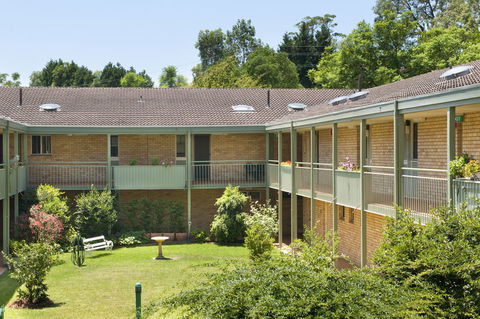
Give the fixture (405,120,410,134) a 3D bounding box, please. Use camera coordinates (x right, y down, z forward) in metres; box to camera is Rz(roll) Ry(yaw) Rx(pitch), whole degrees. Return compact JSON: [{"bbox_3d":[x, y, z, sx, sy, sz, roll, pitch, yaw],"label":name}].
[{"bbox_3d":[4.613,-0.874,22.700,0.150,0.410,0.140,0,0,-7],"label":"fixture"}]

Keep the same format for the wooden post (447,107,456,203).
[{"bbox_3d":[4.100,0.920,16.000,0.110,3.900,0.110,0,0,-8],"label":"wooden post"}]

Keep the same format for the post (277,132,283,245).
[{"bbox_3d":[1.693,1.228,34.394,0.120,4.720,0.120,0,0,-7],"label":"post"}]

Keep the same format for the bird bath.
[{"bbox_3d":[-2.812,3.129,29.100,0.610,0.740,0.610,0,0,-7],"label":"bird bath"}]

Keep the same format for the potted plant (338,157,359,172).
[{"bbox_3d":[2.996,0.138,22.800,0.420,0.450,0.750,0,0,-7],"label":"potted plant"}]

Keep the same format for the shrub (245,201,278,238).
[{"bbox_3d":[0.870,2.508,33.400,1.380,1.700,1.300,0,0,-7],"label":"shrub"}]

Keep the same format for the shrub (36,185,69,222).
[{"bbox_3d":[-7.778,2.342,34.300,1.350,2.607,1.350,0,0,-7],"label":"shrub"}]

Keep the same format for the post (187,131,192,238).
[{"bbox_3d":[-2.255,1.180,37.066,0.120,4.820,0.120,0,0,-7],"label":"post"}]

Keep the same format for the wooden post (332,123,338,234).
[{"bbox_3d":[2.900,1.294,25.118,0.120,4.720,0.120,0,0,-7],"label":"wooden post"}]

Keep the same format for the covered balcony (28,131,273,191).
[{"bbox_3d":[-4.163,0.073,37.534,10.620,2.430,1.636,0,0,-7],"label":"covered balcony"}]

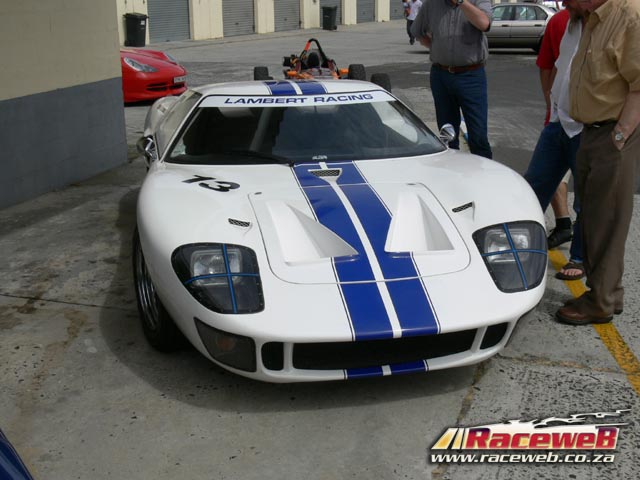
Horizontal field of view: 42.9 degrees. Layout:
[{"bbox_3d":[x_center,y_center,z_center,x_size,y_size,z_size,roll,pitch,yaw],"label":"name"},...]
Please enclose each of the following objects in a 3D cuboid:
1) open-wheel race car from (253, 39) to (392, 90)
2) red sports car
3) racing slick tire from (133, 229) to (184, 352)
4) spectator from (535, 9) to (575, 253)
[{"bbox_3d":[-0.032,-2.318,11.416,1.740,0.970,3.800,-3,17,-8],"label":"open-wheel race car"},{"bbox_3d":[-4.083,-2.705,12.333,4.400,1.290,1.780,4,17,15],"label":"red sports car"},{"bbox_3d":[-0.613,0.202,3.534,0.230,0.616,0.616,-8,18,-24],"label":"racing slick tire"},{"bbox_3d":[1.549,-0.829,4.978,0.540,1.730,0.360,14,22,41],"label":"spectator"}]

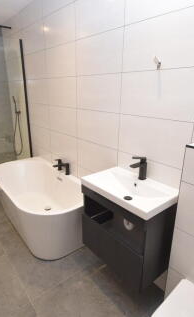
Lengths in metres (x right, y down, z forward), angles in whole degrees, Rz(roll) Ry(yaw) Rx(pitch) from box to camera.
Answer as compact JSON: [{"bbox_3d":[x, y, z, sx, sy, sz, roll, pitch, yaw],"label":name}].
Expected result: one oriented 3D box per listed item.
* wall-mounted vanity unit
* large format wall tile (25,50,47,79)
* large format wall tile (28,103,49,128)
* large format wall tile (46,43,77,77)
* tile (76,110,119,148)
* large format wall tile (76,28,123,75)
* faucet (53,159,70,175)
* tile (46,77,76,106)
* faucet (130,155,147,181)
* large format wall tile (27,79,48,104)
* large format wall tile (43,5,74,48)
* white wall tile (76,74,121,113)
[{"bbox_3d":[0.227,0.475,1.532,0.383,0.601,0.601,-15,25,-38],"label":"wall-mounted vanity unit"},{"bbox_3d":[-0.777,-1.168,2.528,0.010,0.300,0.600,-15,25,-38],"label":"large format wall tile"},{"bbox_3d":[-0.783,-0.601,2.725,0.010,0.300,0.600,-15,25,-38],"label":"large format wall tile"},{"bbox_3d":[-0.387,-1.017,2.099,0.011,0.304,0.597,-15,25,-38],"label":"large format wall tile"},{"bbox_3d":[-0.005,-0.295,1.864,0.010,0.300,0.600,-15,25,-38],"label":"tile"},{"bbox_3d":[0.002,-0.868,1.672,0.011,0.304,0.597,-15,25,-38],"label":"large format wall tile"},{"bbox_3d":[-0.450,0.113,2.372,0.158,0.155,0.218,-15,25,-38],"label":"faucet"},{"bbox_3d":[-0.389,-0.730,2.198,0.011,0.304,0.597,-15,25,-38],"label":"tile"},{"bbox_3d":[0.298,0.091,1.462,0.162,0.174,0.050,-15,25,-38],"label":"faucet"},{"bbox_3d":[-0.780,-0.885,2.627,0.010,0.300,0.600,-15,25,-38],"label":"large format wall tile"},{"bbox_3d":[-0.386,-1.299,2.000,0.010,0.300,0.600,-15,25,-38],"label":"large format wall tile"},{"bbox_3d":[-0.002,-0.579,1.766,0.010,0.300,0.600,-15,25,-38],"label":"white wall tile"}]

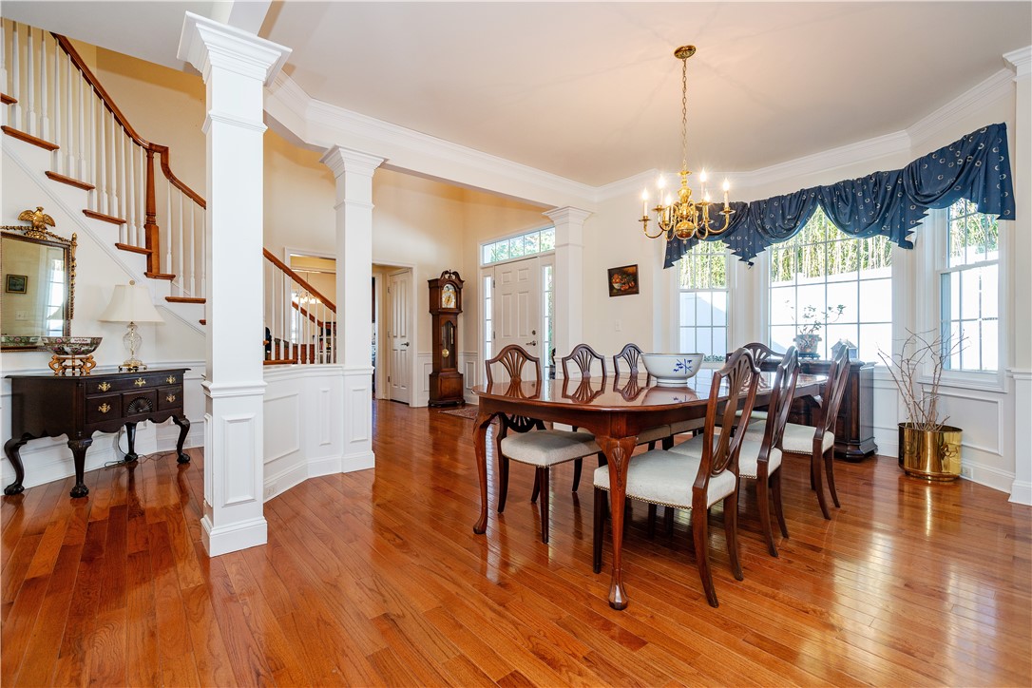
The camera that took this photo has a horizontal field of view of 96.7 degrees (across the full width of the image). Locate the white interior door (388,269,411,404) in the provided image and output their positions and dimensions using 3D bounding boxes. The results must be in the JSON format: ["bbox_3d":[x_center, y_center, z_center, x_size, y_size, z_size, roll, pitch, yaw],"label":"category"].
[{"bbox_3d":[-1.842,-0.093,7.307,0.050,2.040,0.740,0,1,-39],"label":"white interior door"}]

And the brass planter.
[{"bbox_3d":[3.042,0.791,3.372,0.355,0.356,0.355,0,1,-39],"label":"brass planter"}]

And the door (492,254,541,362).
[{"bbox_3d":[-0.008,-0.086,6.366,0.060,2.050,0.915,0,1,-40],"label":"door"}]

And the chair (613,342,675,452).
[{"bbox_3d":[1.038,0.481,3.315,0.490,0.960,0.550,0,1,-41],"label":"chair"}]

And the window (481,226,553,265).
[{"bbox_3d":[0.016,-1.298,6.220,0.090,0.360,1.720,0,1,-39],"label":"window"}]

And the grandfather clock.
[{"bbox_3d":[-1.056,-0.096,7.027,0.480,2.060,0.310,0,1,-39],"label":"grandfather clock"}]

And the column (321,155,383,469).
[{"bbox_3d":[-1.263,-0.236,3.574,0.380,2.390,0.380,0,1,-39],"label":"column"}]

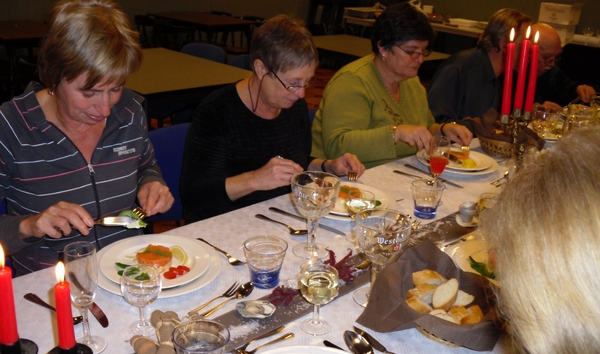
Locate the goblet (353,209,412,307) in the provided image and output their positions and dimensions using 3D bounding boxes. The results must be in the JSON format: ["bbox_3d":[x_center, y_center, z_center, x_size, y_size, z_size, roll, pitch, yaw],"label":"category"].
[{"bbox_3d":[0.156,0.164,1.238,0.106,0.172,0.106,4,20,0],"label":"goblet"}]

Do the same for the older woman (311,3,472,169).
[{"bbox_3d":[0.266,0.036,2.100,0.570,1.200,0.640,-16,28,-39],"label":"older woman"}]

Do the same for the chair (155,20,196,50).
[{"bbox_3d":[-0.970,-0.932,5.355,0.520,0.800,0.520,-16,28,-41],"label":"chair"}]

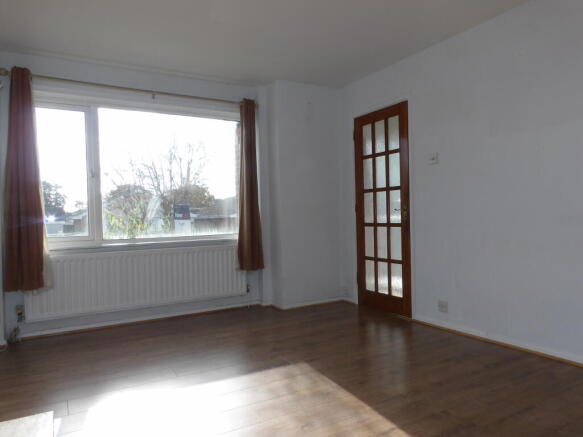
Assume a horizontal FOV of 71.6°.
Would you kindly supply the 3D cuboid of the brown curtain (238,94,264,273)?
[{"bbox_3d":[-0.436,-0.339,4.213,0.240,1.750,0.130,-2,1,-29],"label":"brown curtain"}]

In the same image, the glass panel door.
[{"bbox_3d":[0.883,-0.071,3.988,0.045,1.970,0.768,-2,1,-29],"label":"glass panel door"}]

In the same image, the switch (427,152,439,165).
[{"bbox_3d":[1.179,-0.506,3.386,0.016,0.090,0.090,-2,1,-29],"label":"switch"}]

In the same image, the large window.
[{"bbox_3d":[-1.381,-0.428,3.912,2.020,1.360,0.100,-2,1,-29],"label":"large window"}]

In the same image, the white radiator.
[{"bbox_3d":[-1.343,0.569,3.791,1.950,0.510,0.100,-2,1,-29],"label":"white radiator"}]

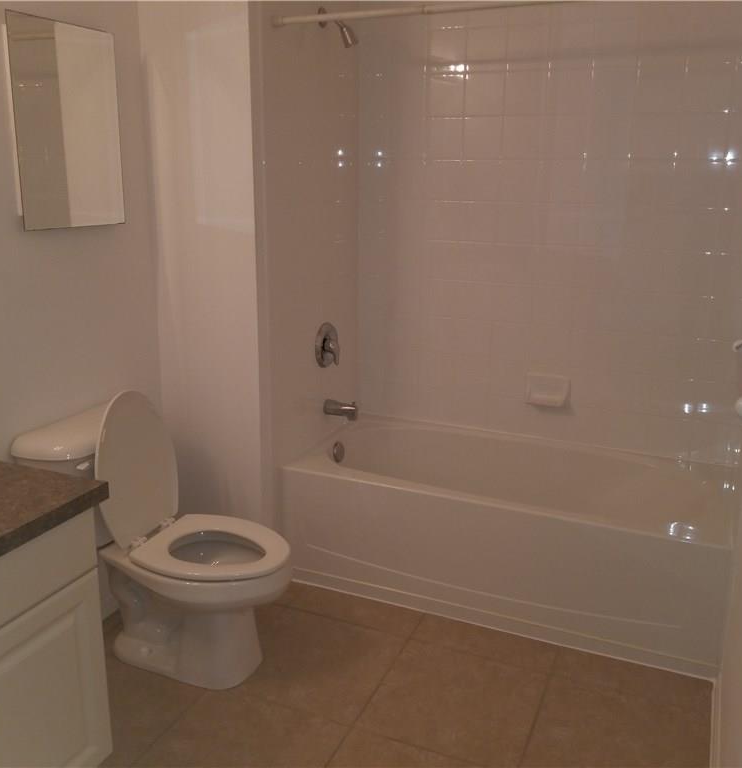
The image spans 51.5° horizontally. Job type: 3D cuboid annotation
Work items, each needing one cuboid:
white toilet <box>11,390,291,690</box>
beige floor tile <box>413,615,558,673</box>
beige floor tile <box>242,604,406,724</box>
[{"bbox_3d":[-0.599,0.446,2.364,0.755,0.840,0.470,7,16,22],"label":"white toilet"},{"bbox_3d":[0.369,0.846,2.530,0.463,0.010,0.172,7,16,22],"label":"beige floor tile"},{"bbox_3d":[-0.177,0.867,2.421,0.463,0.010,0.463,7,16,22],"label":"beige floor tile"}]

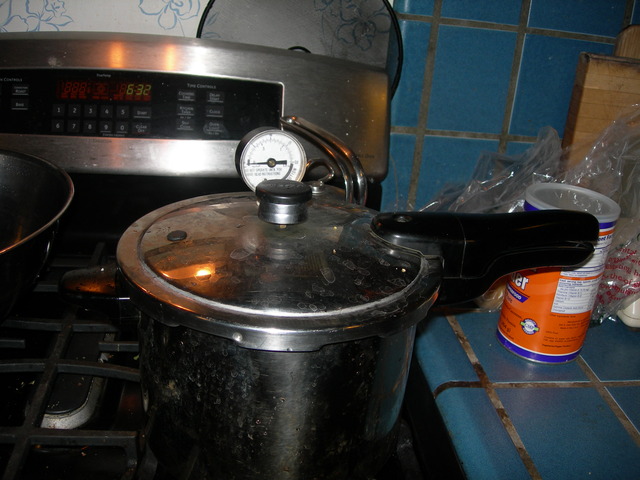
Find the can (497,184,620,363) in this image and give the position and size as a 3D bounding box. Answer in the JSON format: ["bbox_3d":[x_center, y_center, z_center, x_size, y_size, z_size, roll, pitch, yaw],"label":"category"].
[{"bbox_3d":[0.274,0.040,0.822,0.102,0.186,0.102,6,24,2],"label":"can"}]

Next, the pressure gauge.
[{"bbox_3d":[-0.039,-0.062,0.565,0.054,0.060,0.028,-4,25,-19],"label":"pressure gauge"}]

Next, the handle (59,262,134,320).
[{"bbox_3d":[-0.153,0.038,0.490,0.053,0.030,0.047,-3,25,-17],"label":"handle"}]

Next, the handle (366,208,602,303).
[{"bbox_3d":[0.135,0.011,0.570,0.206,0.070,0.036,-3,25,-17],"label":"handle"}]

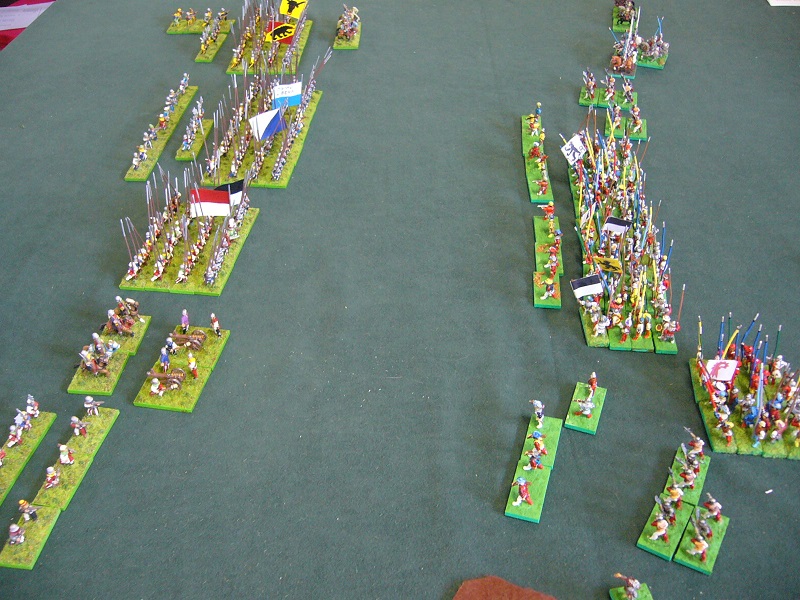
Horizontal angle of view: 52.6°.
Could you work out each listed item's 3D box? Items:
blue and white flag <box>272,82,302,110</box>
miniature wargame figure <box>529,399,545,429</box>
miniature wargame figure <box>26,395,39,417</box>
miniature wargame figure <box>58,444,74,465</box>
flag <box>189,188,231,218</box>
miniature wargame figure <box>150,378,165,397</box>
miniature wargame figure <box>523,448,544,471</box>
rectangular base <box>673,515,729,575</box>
[{"bbox_3d":[-0.113,-0.205,0.812,0.030,0.029,0.004,-16,54,-19],"label":"blue and white flag"},{"bbox_3d":[0.088,0.073,0.513,0.009,0.022,0.007,9,41,12],"label":"miniature wargame figure"},{"bbox_3d":[-0.241,0.069,0.531,0.009,0.018,0.009,5,41,7],"label":"miniature wargame figure"},{"bbox_3d":[-0.207,0.096,0.502,0.012,0.013,0.009,6,41,8],"label":"miniature wargame figure"},{"bbox_3d":[-0.154,-0.078,0.659,0.031,0.025,0.003,0,39,-9],"label":"flag"},{"bbox_3d":[-0.165,0.059,0.548,0.011,0.015,0.008,2,40,4],"label":"miniature wargame figure"},{"bbox_3d":[0.081,0.096,0.490,0.011,0.018,0.009,6,40,8],"label":"miniature wargame figure"},{"bbox_3d":[0.170,0.135,0.454,0.020,0.003,0.040,20,44,24],"label":"rectangular base"}]

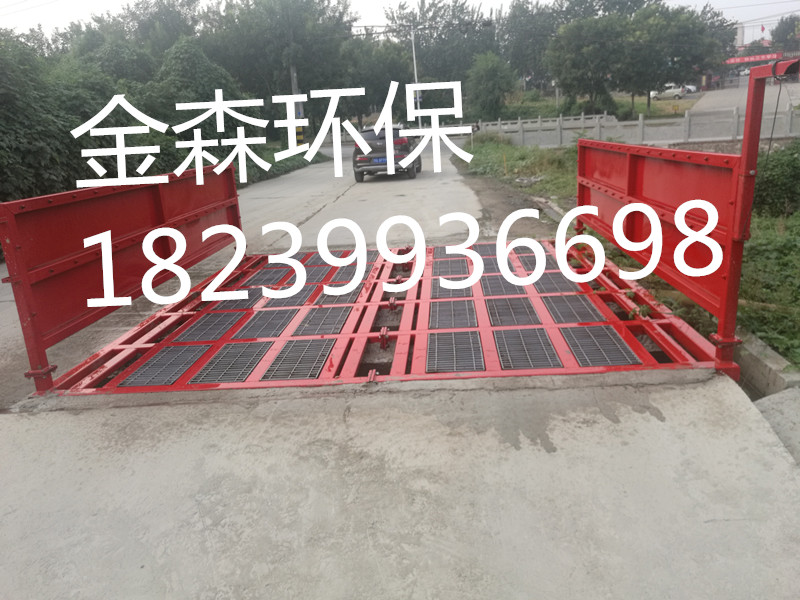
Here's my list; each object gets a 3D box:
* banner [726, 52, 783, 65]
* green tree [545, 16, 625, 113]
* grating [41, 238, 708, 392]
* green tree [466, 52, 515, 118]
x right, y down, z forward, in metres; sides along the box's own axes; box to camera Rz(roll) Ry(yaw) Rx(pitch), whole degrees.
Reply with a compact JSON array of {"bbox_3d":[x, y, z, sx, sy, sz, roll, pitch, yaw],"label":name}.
[{"bbox_3d":[47.153,-32.096,83.000,6.600,0.700,0.100,12,22,42],"label":"banner"},{"bbox_3d":[14.192,-18.115,48.000,5.600,6.900,5.400,1,17,16],"label":"green tree"},{"bbox_3d":[-0.037,0.020,4.766,3.481,0.200,3.395,-3,16,5],"label":"grating"},{"bbox_3d":[6.962,-16.385,48.000,3.500,5.000,3.400,-1,17,9],"label":"green tree"}]

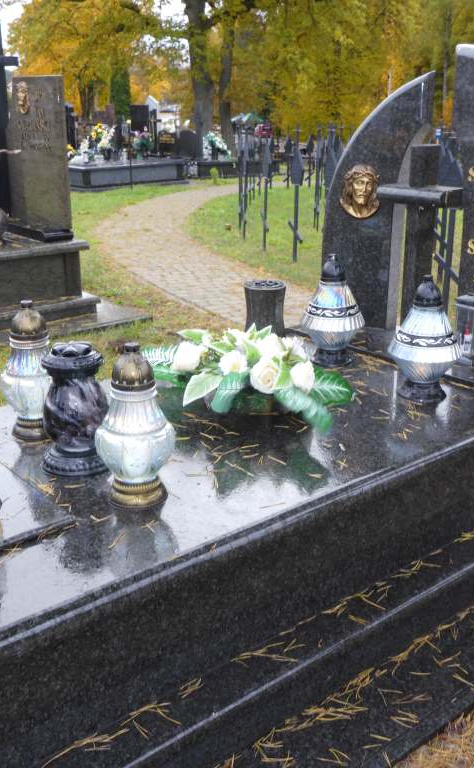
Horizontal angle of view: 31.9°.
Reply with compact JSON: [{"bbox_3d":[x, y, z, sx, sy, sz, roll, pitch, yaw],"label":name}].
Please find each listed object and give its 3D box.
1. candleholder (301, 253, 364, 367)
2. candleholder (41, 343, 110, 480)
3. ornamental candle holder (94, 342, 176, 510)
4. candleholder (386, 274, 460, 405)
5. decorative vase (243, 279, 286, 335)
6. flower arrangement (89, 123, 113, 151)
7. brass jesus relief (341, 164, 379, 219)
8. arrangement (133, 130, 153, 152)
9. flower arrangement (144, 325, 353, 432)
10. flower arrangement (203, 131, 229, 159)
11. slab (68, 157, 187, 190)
[{"bbox_3d":[0.300,-0.232,2.553,0.196,0.336,0.196,0,20,0],"label":"candleholder"},{"bbox_3d":[-0.361,0.047,1.841,0.150,0.274,0.150,0,20,0],"label":"candleholder"},{"bbox_3d":[-0.204,0.076,1.676,0.161,0.333,0.161,0,20,0],"label":"ornamental candle holder"},{"bbox_3d":[0.523,-0.131,2.274,0.202,0.335,0.202,0,20,0],"label":"candleholder"},{"bbox_3d":[0.085,-0.208,2.646,0.132,0.224,0.132,0,20,0],"label":"decorative vase"},{"bbox_3d":[-2.340,-4.270,14.300,0.410,0.480,0.380,-2,20,-6],"label":"flower arrangement"},{"bbox_3d":[0.404,-0.617,2.694,0.048,0.168,0.136,-15,25,-37],"label":"brass jesus relief"},{"bbox_3d":[-1.551,-4.022,13.740,0.340,0.380,0.300,-1,17,-6],"label":"arrangement"},{"bbox_3d":[0.051,-0.043,2.234,0.528,0.188,0.352,7,20,17],"label":"flower arrangement"},{"bbox_3d":[-0.387,-4.526,15.654,0.500,0.540,0.420,0,17,-2],"label":"flower arrangement"},{"bbox_3d":[-1.816,-3.361,13.199,2.000,0.430,1.050,-13,22,-38],"label":"slab"}]

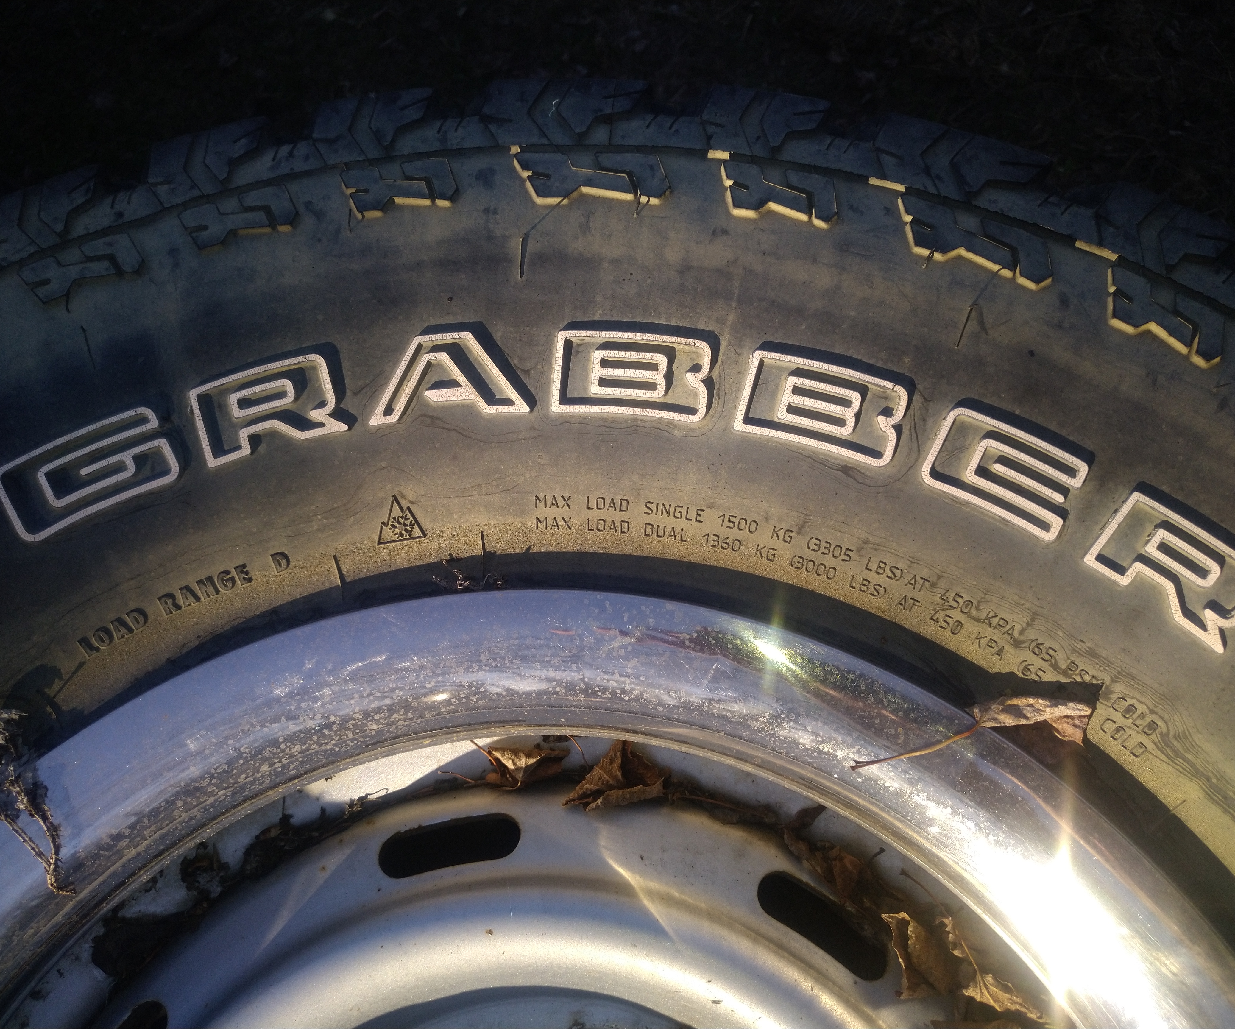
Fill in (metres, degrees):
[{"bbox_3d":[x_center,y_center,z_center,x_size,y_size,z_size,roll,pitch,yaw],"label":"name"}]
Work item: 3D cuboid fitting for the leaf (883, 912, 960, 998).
[{"bbox_3d":[0.090,0.131,0.272,0.016,0.022,0.023,-9,71,-2],"label":"leaf"}]

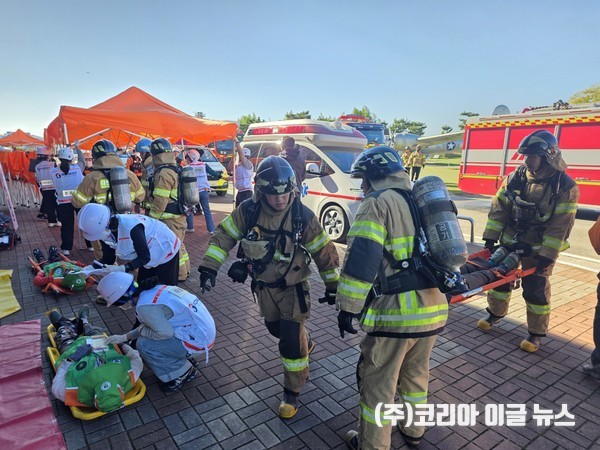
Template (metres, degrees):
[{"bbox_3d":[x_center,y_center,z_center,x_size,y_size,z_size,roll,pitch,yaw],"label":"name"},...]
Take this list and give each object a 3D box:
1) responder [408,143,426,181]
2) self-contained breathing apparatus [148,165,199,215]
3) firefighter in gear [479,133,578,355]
[{"bbox_3d":[5.496,-2.855,18.600,0.680,1.780,0.450,4,11,16],"label":"responder"},{"bbox_3d":[-1.547,-0.446,4.902,0.420,0.620,0.420,6,12,26],"label":"self-contained breathing apparatus"},{"bbox_3d":[2.061,0.121,3.596,0.570,1.860,0.650,-6,13,-34],"label":"firefighter in gear"}]

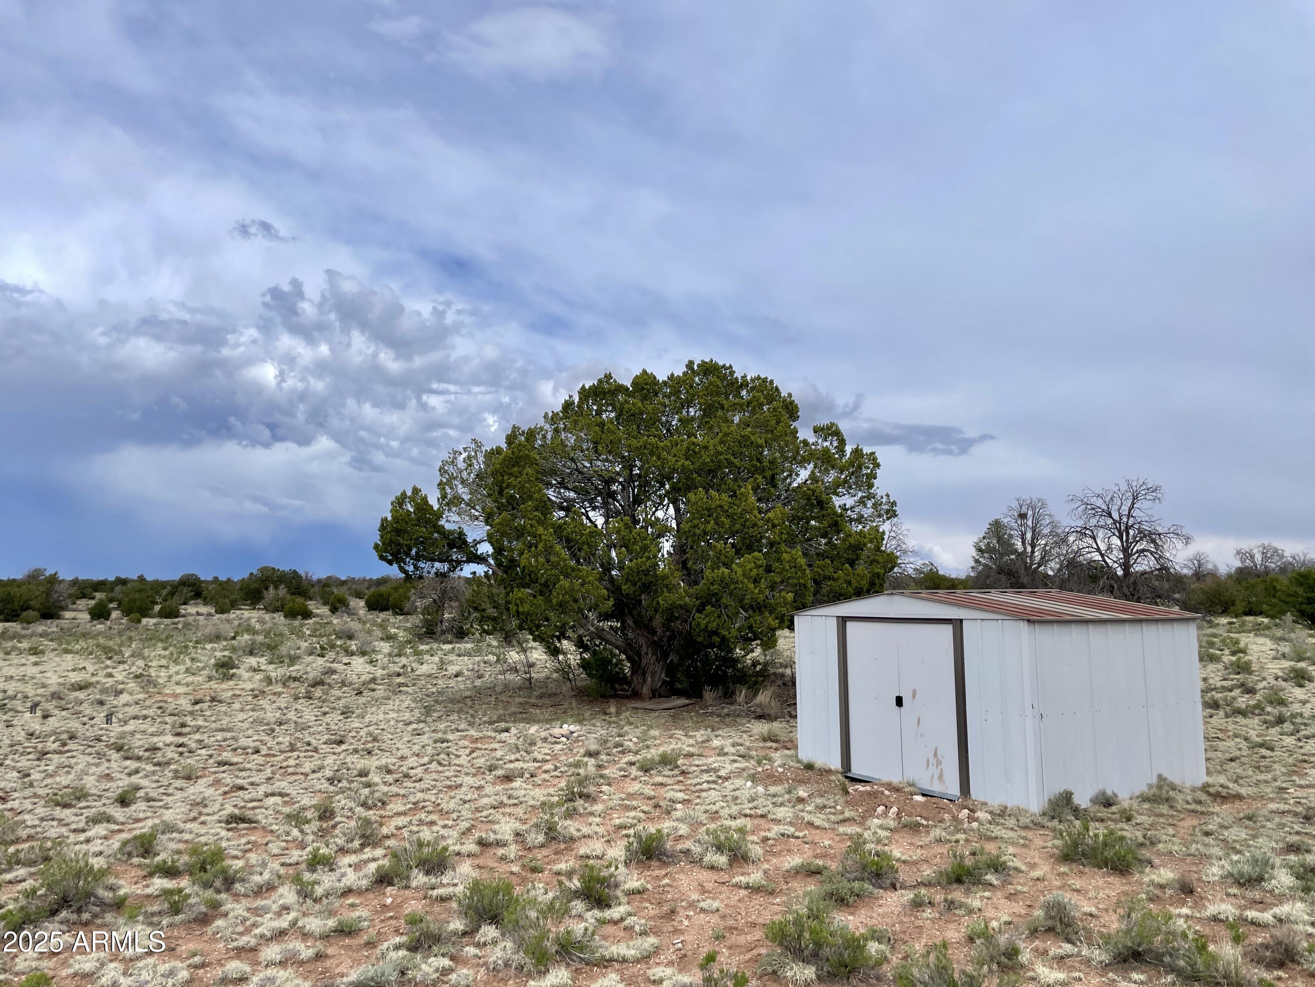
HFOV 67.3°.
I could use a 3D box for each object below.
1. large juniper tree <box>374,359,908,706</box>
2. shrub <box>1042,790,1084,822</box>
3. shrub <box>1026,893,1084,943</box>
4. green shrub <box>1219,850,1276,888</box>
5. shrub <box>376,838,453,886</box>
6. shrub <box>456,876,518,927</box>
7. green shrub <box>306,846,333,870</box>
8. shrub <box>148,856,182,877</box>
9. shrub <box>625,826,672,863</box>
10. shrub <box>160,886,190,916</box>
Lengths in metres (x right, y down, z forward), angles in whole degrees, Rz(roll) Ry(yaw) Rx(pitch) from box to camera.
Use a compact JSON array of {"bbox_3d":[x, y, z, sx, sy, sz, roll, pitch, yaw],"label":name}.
[{"bbox_3d":[-0.350,0.558,17.248,9.114,5.878,8.000,0,-6,-1],"label":"large juniper tree"},{"bbox_3d":[3.079,2.363,7.507,0.313,0.216,0.282,-2,-6,22],"label":"shrub"},{"bbox_3d":[1.976,2.099,4.922,0.291,0.199,0.262,-2,-6,21],"label":"shrub"},{"bbox_3d":[3.507,2.218,5.883,0.283,0.178,0.245,-4,-7,30],"label":"green shrub"},{"bbox_3d":[-1.462,2.204,5.960,0.458,0.236,0.366,1,-6,-13],"label":"shrub"},{"bbox_3d":[-0.893,2.123,5.184,0.311,0.224,0.296,1,-6,-9],"label":"shrub"},{"bbox_3d":[-2.115,2.277,6.189,0.183,0.130,0.164,2,-6,-18],"label":"green shrub"},{"bbox_3d":[-3.026,2.287,6.067,0.221,0.101,0.188,3,-7,-26],"label":"shrub"},{"bbox_3d":[-0.057,2.272,6.426,0.307,0.202,0.261,0,-6,-1],"label":"shrub"},{"bbox_3d":[-2.590,2.182,5.312,0.154,0.136,0.139,3,-7,-25],"label":"shrub"}]

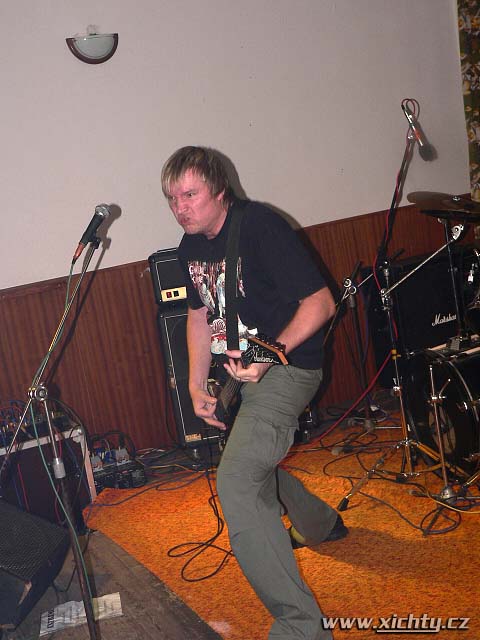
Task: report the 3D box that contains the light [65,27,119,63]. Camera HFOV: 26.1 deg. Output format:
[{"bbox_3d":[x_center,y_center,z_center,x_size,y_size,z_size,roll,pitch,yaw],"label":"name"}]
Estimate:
[{"bbox_3d":[-0.793,-1.482,5.642,0.295,0.160,0.110,-13,9,-24],"label":"light"}]

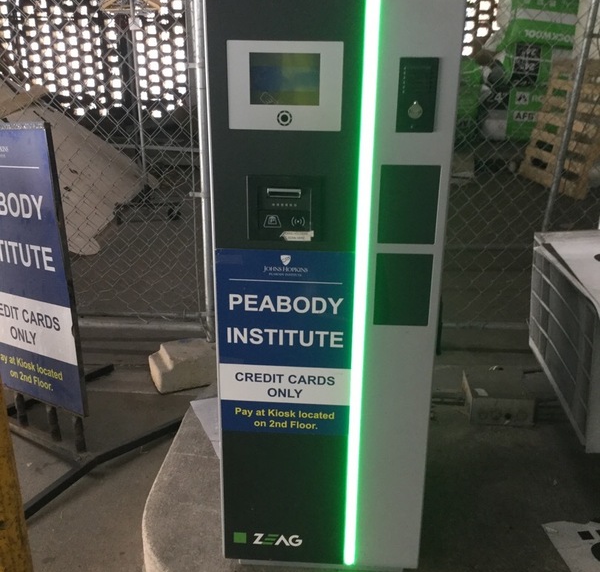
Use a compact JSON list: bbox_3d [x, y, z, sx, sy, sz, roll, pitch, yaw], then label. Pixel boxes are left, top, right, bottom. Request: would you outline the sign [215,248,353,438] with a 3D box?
[{"bbox_3d":[-0.032,0.135,1.577,0.293,0.445,0.010,2,21,3],"label":"sign"}]

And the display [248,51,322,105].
[{"bbox_3d":[-0.028,-0.397,1.379,0.135,0.097,0.020,2,21,3],"label":"display"}]

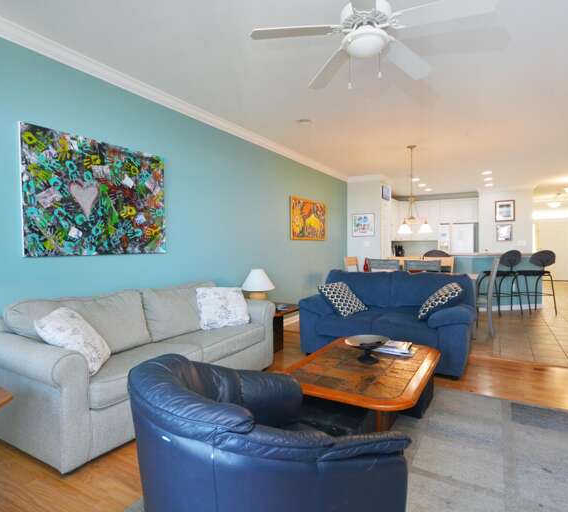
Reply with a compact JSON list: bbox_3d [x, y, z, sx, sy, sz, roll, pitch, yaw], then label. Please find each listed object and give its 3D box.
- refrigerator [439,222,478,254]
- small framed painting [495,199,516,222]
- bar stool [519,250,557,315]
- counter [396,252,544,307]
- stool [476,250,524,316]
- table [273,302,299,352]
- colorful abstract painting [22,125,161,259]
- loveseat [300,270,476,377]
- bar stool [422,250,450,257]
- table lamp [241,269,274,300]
[{"bbox_3d":[4.744,0.063,9.925,0.860,1.770,0.750,0,1,31],"label":"refrigerator"},{"bbox_3d":[5.745,-1.156,9.435,0.454,0.551,0.030,0,1,31],"label":"small framed painting"},{"bbox_3d":[4.417,0.449,6.347,0.480,1.120,0.520,0,1,-5],"label":"bar stool"},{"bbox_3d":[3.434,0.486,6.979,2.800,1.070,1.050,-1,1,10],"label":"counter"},{"bbox_3d":[3.787,0.473,6.361,0.480,1.110,0.500,-1,1,-13],"label":"stool"},{"bbox_3d":[-0.154,0.873,4.469,0.700,0.490,0.620,0,1,31],"label":"table"},{"bbox_3d":[-1.470,-0.467,2.973,0.040,0.910,1.210,0,2,31],"label":"colorful abstract painting"},{"bbox_3d":[1.132,0.635,3.951,1.710,0.895,0.920,0,2,31],"label":"loveseat"},{"bbox_3d":[2.791,0.482,6.593,0.490,1.110,0.520,0,1,31],"label":"bar stool"},{"bbox_3d":[-0.316,0.399,4.369,0.410,0.490,0.410,0,1,0],"label":"table lamp"}]

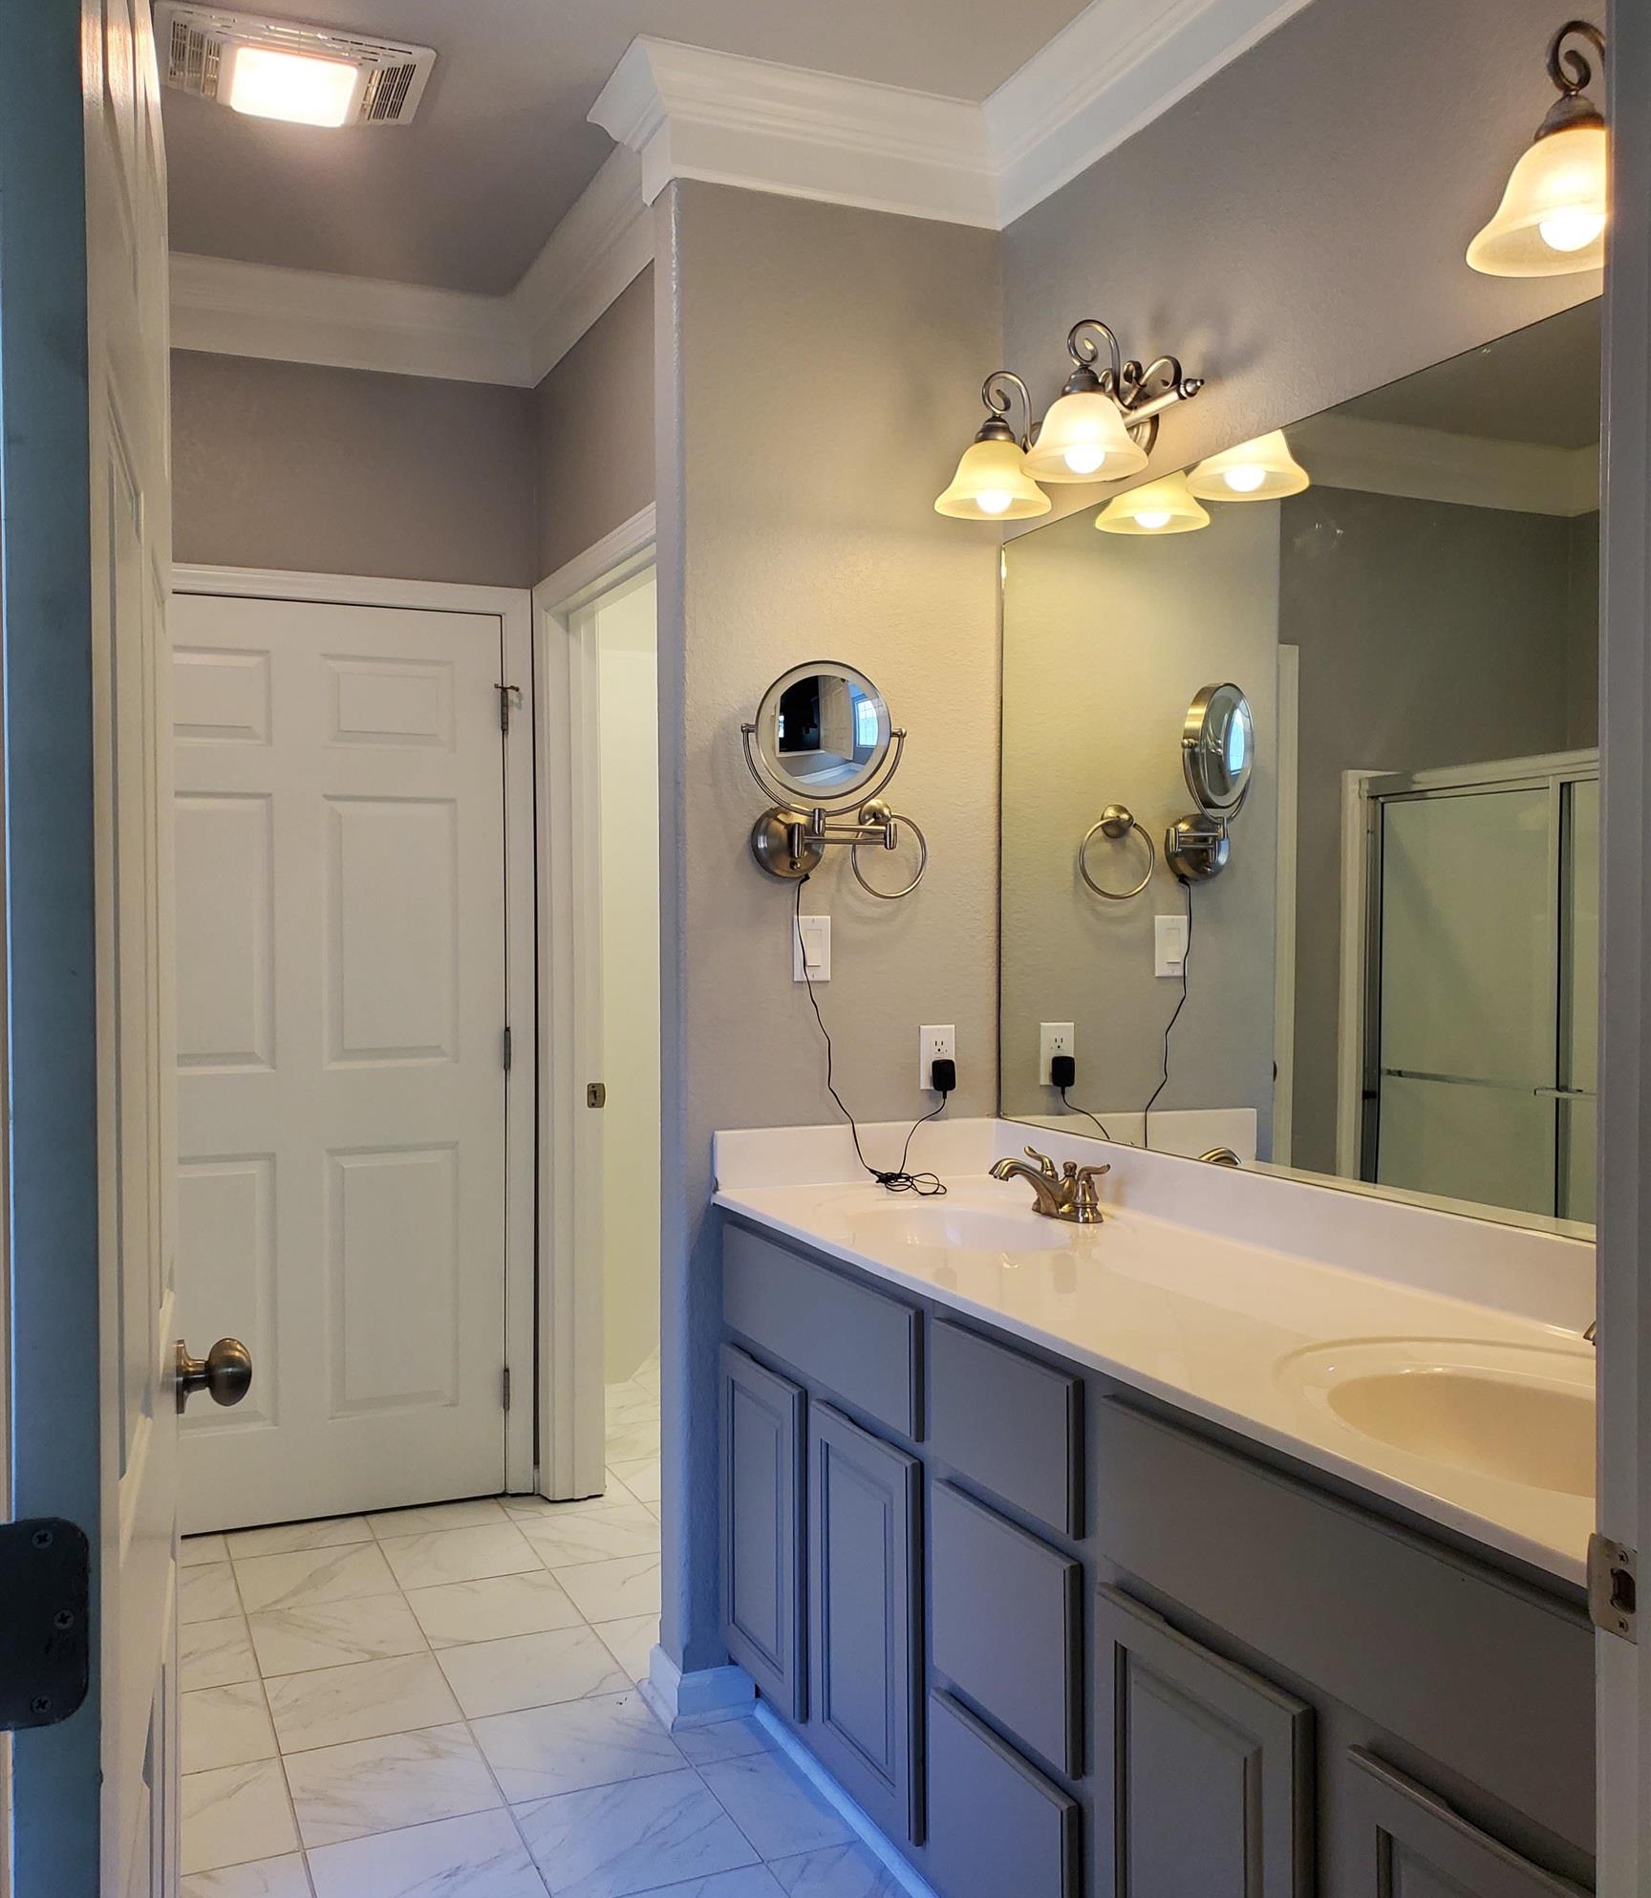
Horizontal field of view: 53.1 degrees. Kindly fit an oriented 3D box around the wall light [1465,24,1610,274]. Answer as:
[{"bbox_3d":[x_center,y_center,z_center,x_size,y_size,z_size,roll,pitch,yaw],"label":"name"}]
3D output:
[{"bbox_3d":[0.827,-0.812,1.546,0.253,0.228,0.571,0,1,-24],"label":"wall light"}]

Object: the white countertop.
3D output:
[{"bbox_3d":[0.442,0.376,2.038,0.561,0.119,1.853,0,1,-24],"label":"white countertop"}]

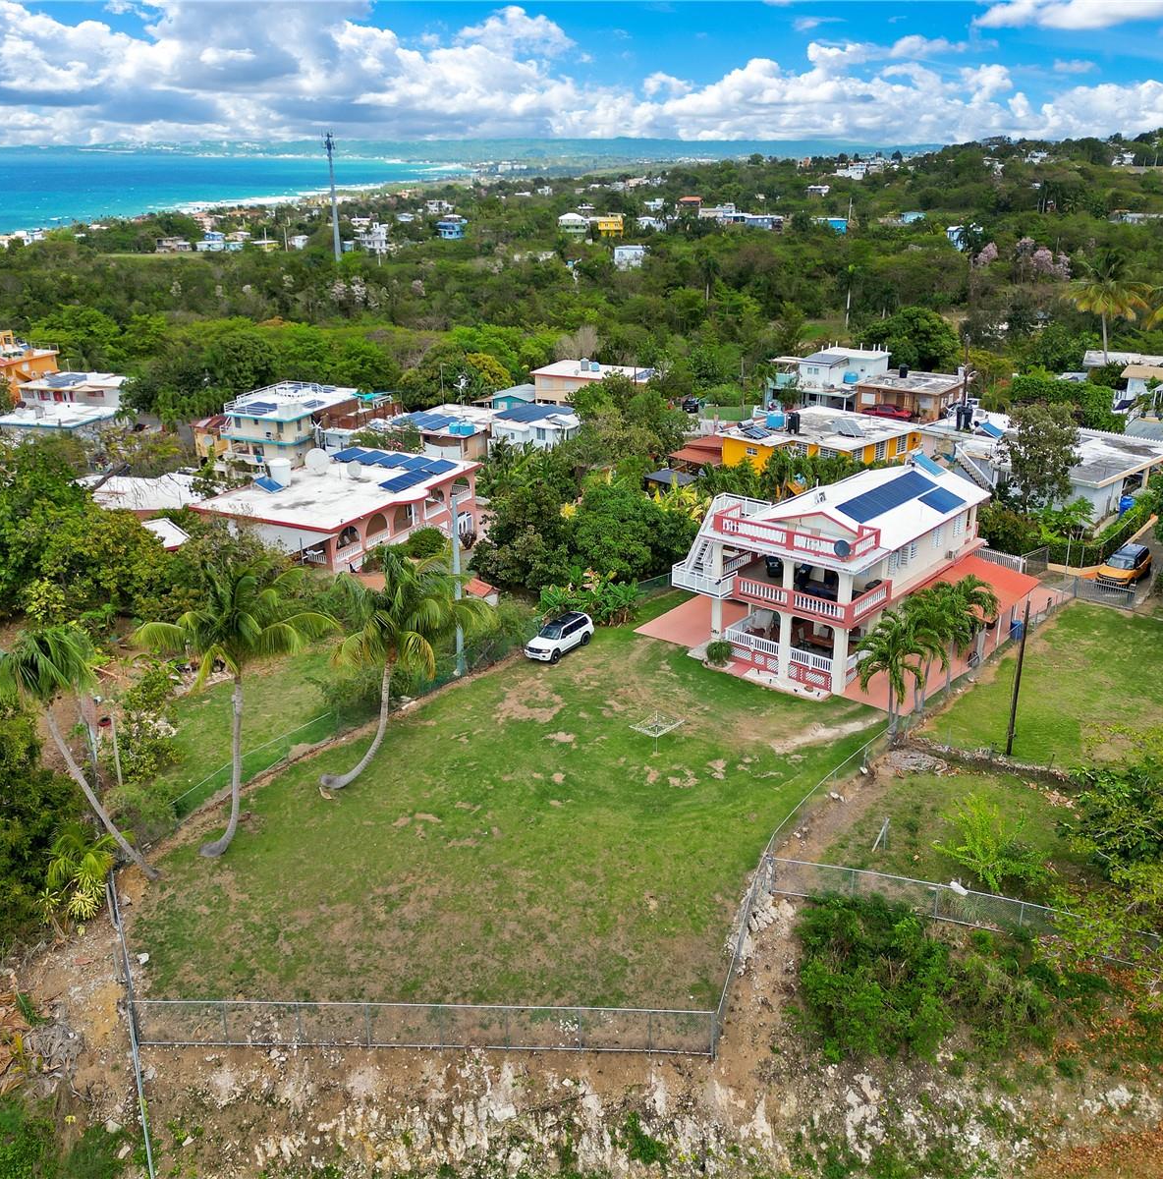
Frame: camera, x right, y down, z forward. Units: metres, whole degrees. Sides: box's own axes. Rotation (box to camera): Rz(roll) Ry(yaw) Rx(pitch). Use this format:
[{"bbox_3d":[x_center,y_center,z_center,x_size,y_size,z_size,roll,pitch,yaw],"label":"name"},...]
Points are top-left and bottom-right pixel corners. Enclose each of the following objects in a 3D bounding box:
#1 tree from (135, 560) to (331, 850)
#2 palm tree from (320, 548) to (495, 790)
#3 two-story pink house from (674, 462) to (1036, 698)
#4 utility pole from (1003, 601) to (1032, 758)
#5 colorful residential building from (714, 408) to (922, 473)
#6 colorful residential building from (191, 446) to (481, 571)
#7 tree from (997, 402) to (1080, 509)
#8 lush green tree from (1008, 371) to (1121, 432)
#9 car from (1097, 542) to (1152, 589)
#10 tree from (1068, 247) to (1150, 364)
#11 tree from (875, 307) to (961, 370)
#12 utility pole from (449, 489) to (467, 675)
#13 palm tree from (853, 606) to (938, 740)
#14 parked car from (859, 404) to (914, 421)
[{"bbox_3d":[-12.888,4.867,41.671,7.234,12.476,7.600,0,22,0],"label":"tree"},{"bbox_3d":[-7.236,3.641,46.305,7.262,11.041,7.400,0,22,0],"label":"palm tree"},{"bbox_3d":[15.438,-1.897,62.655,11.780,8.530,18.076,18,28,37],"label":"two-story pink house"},{"bbox_3d":[19.709,4.130,49.099,0.280,7.822,0.280,-2,22,1],"label":"utility pole"},{"bbox_3d":[21.934,-13.068,100.359,15.500,3.400,12.100,-20,30,-40],"label":"colorful residential building"},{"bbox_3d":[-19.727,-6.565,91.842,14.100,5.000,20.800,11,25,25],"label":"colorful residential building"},{"bbox_3d":[32.380,-8.670,76.934,5.900,8.500,5.700,9,24,22],"label":"tree"},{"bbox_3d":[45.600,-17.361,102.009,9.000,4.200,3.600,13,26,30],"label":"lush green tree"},{"bbox_3d":[32.900,-1.381,66.084,1.930,1.780,4.400,18,28,37],"label":"car"},{"bbox_3d":[53.135,-28.042,110.609,8.200,12.300,8.000,10,24,23],"label":"tree"},{"bbox_3d":[36.062,-25.621,116.999,9.200,8.800,9.000,7,23,16],"label":"tree"},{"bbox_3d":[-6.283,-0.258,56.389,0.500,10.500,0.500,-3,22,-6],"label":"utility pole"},{"bbox_3d":[14.511,4.034,50.954,3.862,6.597,4.100,0,22,0],"label":"palm tree"},{"bbox_3d":[32.042,-18.816,113.901,4.950,1.500,1.850,13,26,30],"label":"parked car"}]

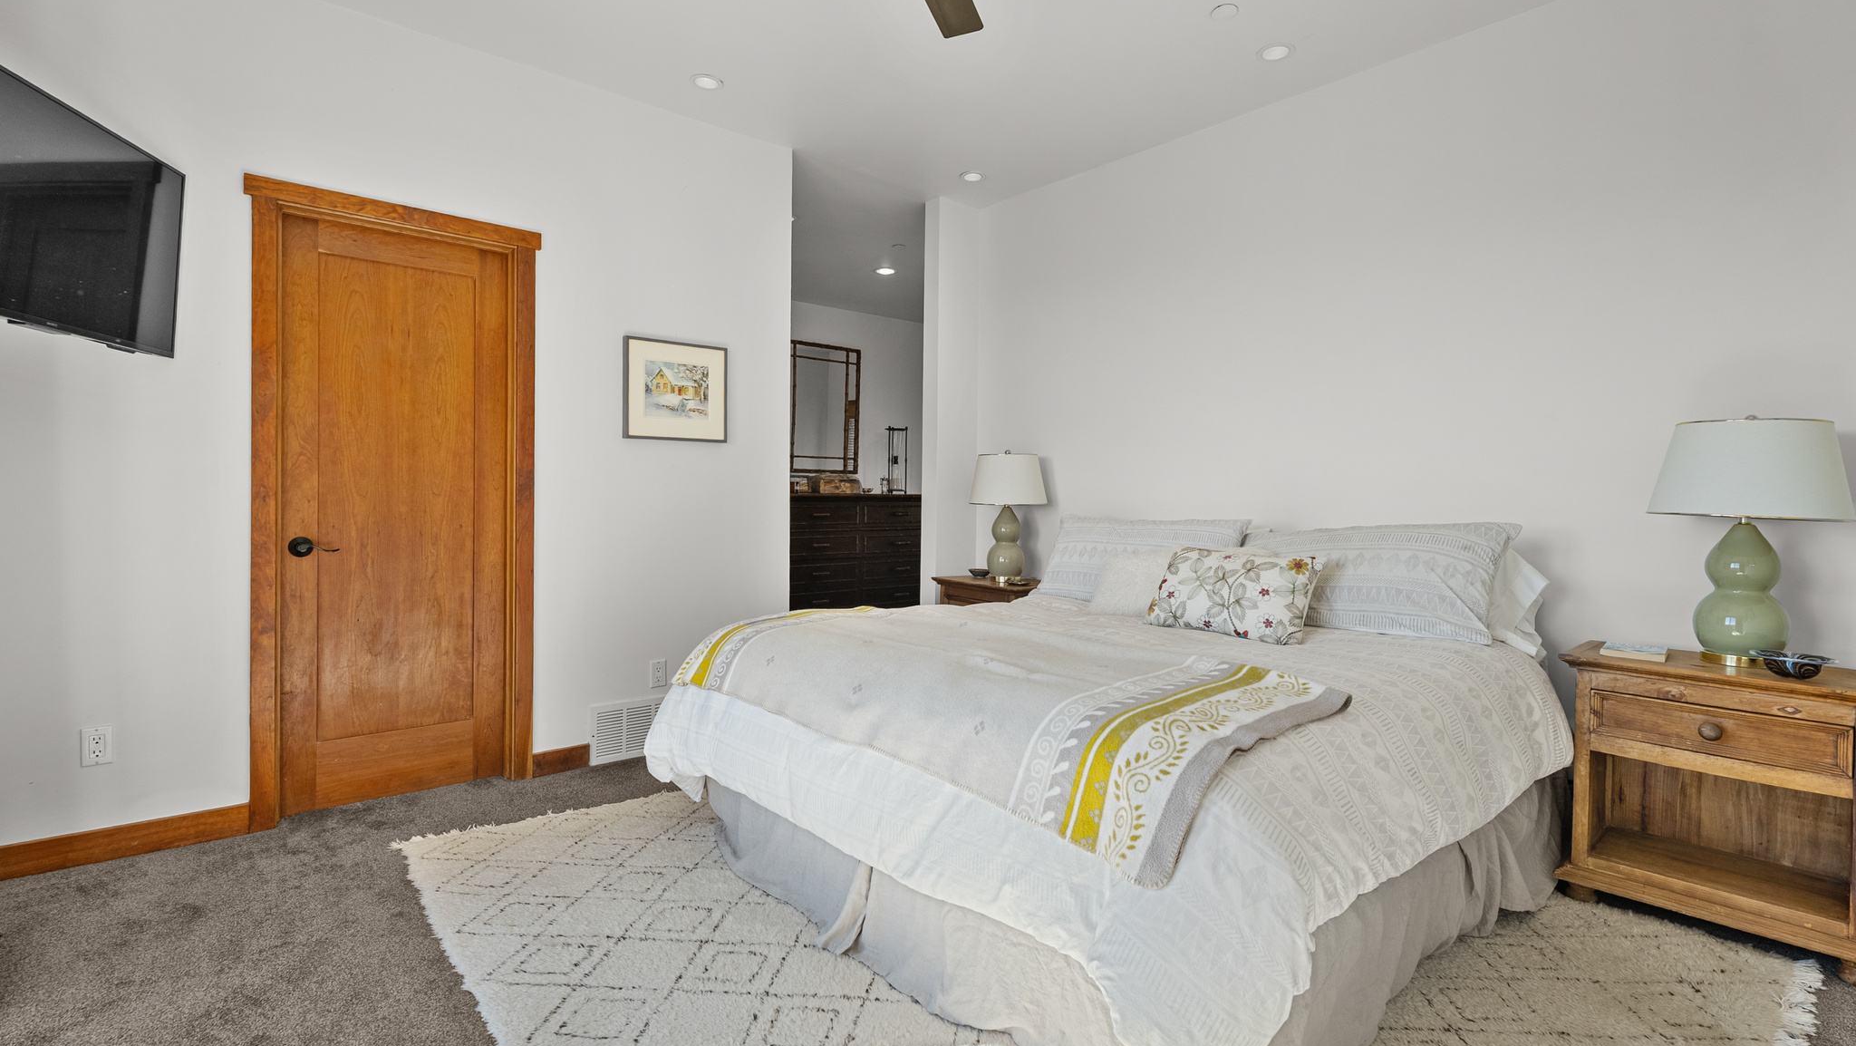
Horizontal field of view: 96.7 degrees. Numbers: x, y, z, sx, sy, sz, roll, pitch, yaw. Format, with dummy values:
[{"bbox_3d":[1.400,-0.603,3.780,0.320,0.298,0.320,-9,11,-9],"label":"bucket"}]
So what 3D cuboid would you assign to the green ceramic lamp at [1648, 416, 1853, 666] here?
[{"bbox_3d":[2.201,0.046,2.225,0.396,0.668,0.396,0,2,-42],"label":"green ceramic lamp"}]

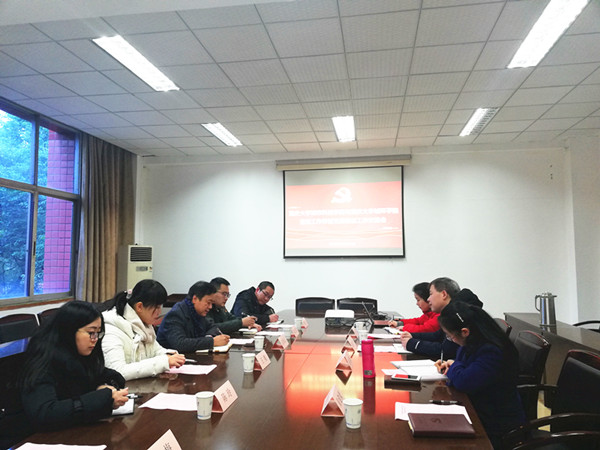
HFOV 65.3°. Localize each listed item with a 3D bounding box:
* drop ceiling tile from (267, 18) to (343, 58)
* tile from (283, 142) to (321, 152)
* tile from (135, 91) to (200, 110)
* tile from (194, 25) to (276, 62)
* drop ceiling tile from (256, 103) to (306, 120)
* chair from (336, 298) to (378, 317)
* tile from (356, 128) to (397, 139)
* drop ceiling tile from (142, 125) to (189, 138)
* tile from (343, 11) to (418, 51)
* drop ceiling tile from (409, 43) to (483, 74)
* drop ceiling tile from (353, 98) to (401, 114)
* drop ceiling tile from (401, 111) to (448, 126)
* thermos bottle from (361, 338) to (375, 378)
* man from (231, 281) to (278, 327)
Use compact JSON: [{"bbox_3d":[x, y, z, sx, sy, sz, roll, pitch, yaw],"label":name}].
[{"bbox_3d":[0.058,-1.569,3.939,0.600,0.020,0.612,-1,-4,9],"label":"drop ceiling tile"},{"bbox_3d":[0.046,-1.297,7.681,0.600,0.020,0.550,-1,-4,9],"label":"tile"},{"bbox_3d":[-1.524,-1.451,5.448,0.600,0.020,0.612,-1,-4,9],"label":"tile"},{"bbox_3d":[-0.534,-1.559,4.032,0.600,0.020,0.612,-1,-4,9],"label":"tile"},{"bbox_3d":[-0.240,-1.413,5.831,0.600,0.020,0.600,-1,-5,9],"label":"drop ceiling tile"},{"bbox_3d":[0.738,1.439,6.093,0.570,0.920,0.580,-1,-5,9],"label":"chair"},{"bbox_3d":[1.131,-1.340,6.817,0.600,0.020,0.600,-1,-4,9],"label":"tile"},{"bbox_3d":[-1.899,-1.335,6.684,0.600,0.020,0.600,-1,-4,9],"label":"drop ceiling tile"},{"bbox_3d":[0.656,-1.581,3.845,0.600,0.020,0.600,-1,-5,9],"label":"tile"},{"bbox_3d":[1.328,-1.534,4.312,0.600,0.020,0.600,-1,-4,9],"label":"drop ceiling tile"},{"bbox_3d":[0.938,-1.412,5.566,0.600,0.020,0.600,-1,-4,9],"label":"drop ceiling tile"},{"bbox_3d":[1.633,-1.394,6.147,0.600,0.020,0.600,-1,-5,9],"label":"drop ceiling tile"},{"bbox_3d":[0.366,0.723,2.528,0.068,0.195,0.068,-1,-5,9],"label":"thermos bottle"},{"bbox_3d":[-0.544,1.218,5.106,0.680,1.160,0.520,-3,-5,33],"label":"man"}]

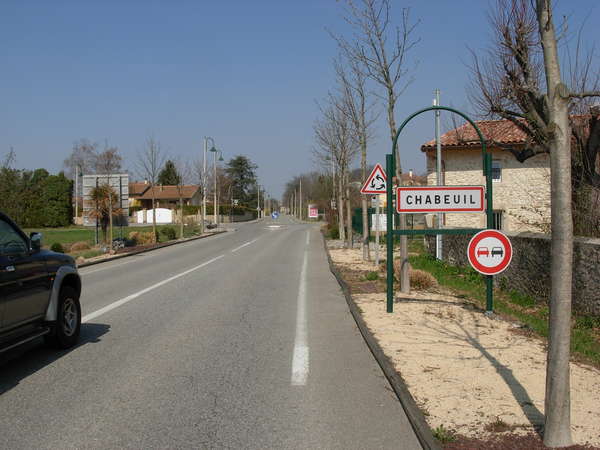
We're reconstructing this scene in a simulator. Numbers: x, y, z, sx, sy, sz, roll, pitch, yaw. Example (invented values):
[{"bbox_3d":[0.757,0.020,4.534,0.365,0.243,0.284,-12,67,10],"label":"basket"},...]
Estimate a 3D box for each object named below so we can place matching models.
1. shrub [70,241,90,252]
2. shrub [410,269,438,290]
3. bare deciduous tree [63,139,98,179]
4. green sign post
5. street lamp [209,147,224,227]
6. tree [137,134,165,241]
[{"bbox_3d":[-8.453,0.829,25.400,0.800,0.460,0.750,0,1,0],"label":"shrub"},{"bbox_3d":[2.362,1.047,12.650,0.600,0.420,0.550,0,1,0],"label":"shrub"},{"bbox_3d":[-34.577,-6.915,104.000,5.500,13.200,5.500,0,1,0],"label":"bare deciduous tree"},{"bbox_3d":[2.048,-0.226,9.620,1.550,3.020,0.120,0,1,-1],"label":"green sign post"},{"bbox_3d":[-8.608,-3.932,70.000,1.000,8.000,0.450,0,1,3],"label":"street lamp"},{"bbox_3d":[-7.100,-1.703,31.600,1.600,5.150,1.600,0,1,0],"label":"tree"}]

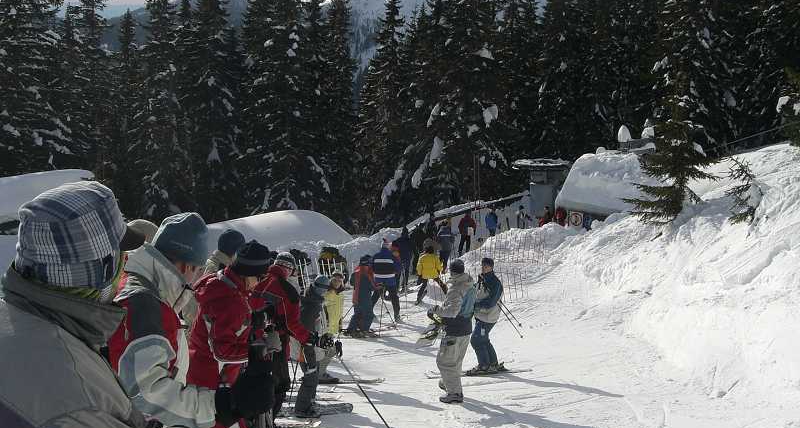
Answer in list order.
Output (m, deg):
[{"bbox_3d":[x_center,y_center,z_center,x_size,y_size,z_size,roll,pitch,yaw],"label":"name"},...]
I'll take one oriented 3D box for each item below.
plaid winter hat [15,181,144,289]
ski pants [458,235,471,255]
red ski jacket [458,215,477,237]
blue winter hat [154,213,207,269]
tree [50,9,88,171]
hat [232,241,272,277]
[{"bbox_3d":[-0.701,0.045,1.920,0.280,0.220,0.200,4,-2,-38],"label":"plaid winter hat"},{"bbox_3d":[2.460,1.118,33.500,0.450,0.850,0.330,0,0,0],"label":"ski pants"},{"bbox_3d":[2.575,0.439,33.500,0.650,0.820,0.360,0,0,0],"label":"red ski jacket"},{"bbox_3d":[-0.875,0.106,3.500,0.230,0.200,0.200,19,-12,-37],"label":"blue winter hat"},{"bbox_3d":[-18.870,-5.390,50.000,2.600,12.390,2.600,0,0,0],"label":"tree"},{"bbox_3d":[-0.896,0.275,5.300,0.230,0.200,0.200,14,-7,-30],"label":"hat"}]

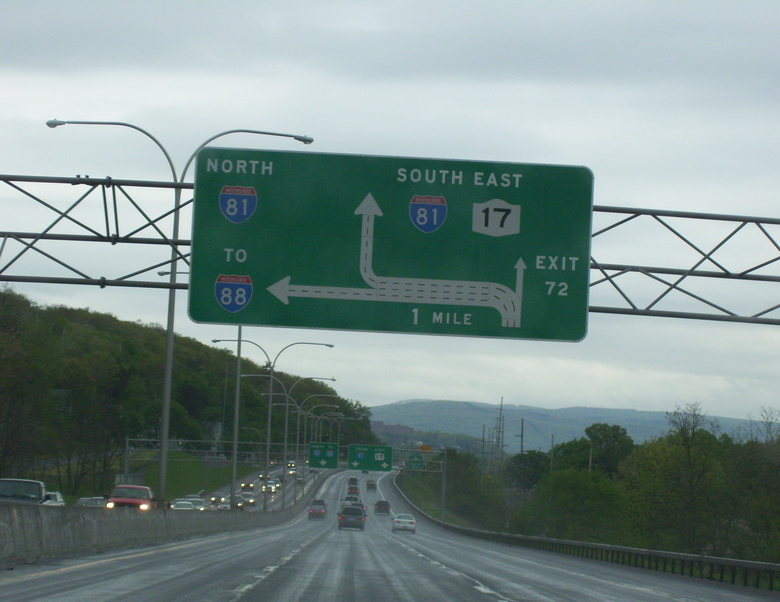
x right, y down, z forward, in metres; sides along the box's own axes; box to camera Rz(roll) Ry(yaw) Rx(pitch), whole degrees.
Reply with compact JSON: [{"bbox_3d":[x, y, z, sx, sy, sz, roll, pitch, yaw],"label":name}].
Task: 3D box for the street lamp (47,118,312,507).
[{"bbox_3d":[-7.449,0.561,85.000,9.000,13.100,0.400,3,-4,-1],"label":"street lamp"}]

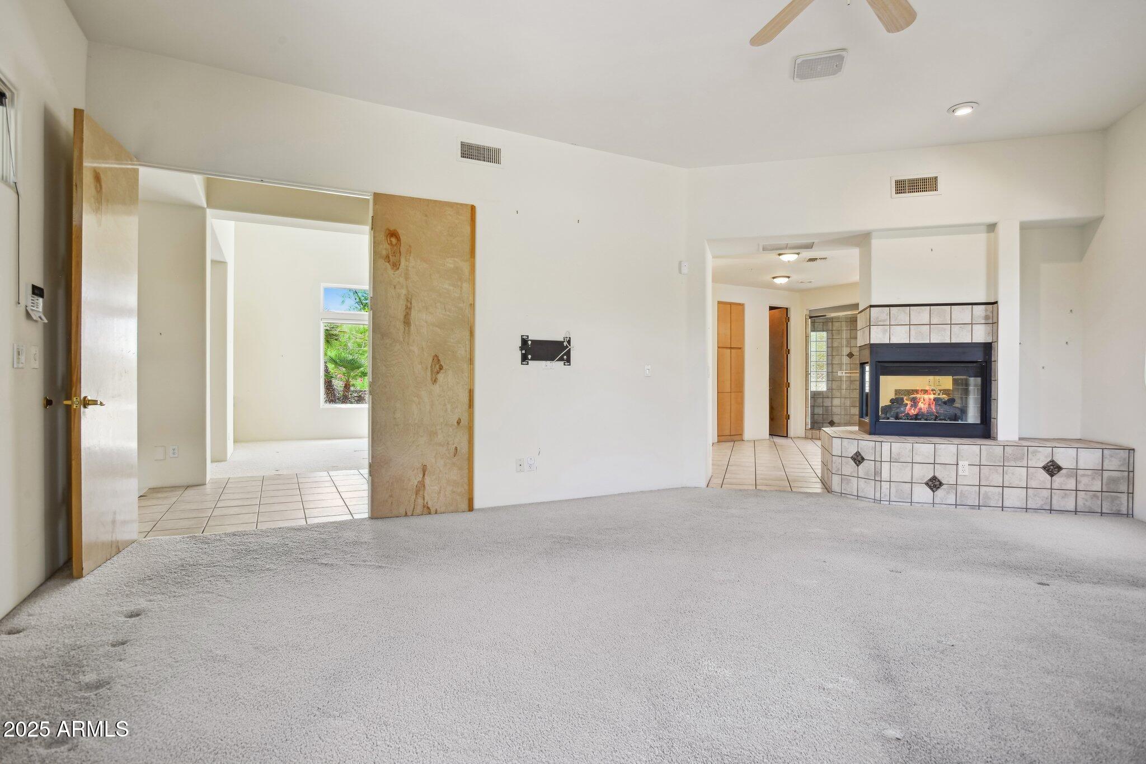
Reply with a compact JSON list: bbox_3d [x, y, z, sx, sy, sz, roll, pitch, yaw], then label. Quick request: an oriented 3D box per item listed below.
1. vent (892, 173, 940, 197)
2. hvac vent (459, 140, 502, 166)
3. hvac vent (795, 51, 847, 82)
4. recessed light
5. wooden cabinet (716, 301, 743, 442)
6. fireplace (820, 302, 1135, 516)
[{"bbox_3d":[3.041,-1.741,4.789,0.390,0.197,0.030,0,0,16],"label":"vent"},{"bbox_3d":[-0.755,-1.881,4.460,0.380,0.190,0.030,0,0,-25],"label":"hvac vent"},{"bbox_3d":[1.648,-2.093,3.617,0.305,0.030,0.305,0,0,17],"label":"hvac vent"},{"bbox_3d":[2.993,-2.085,4.155,0.200,0.040,0.200,0,0,-25],"label":"recessed light"},{"bbox_3d":[2.821,-0.166,9.638,0.610,2.450,0.050,0,0,-25],"label":"wooden cabinet"},{"bbox_3d":[3.617,0.158,5.268,2.170,1.820,1.510,0,0,14],"label":"fireplace"}]

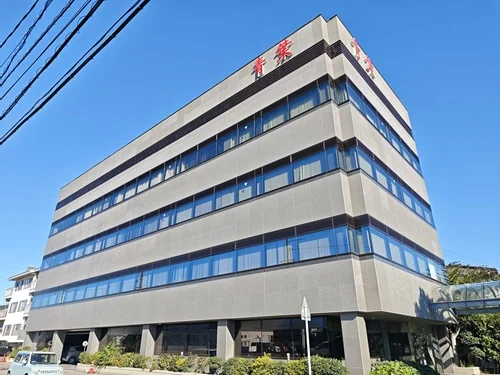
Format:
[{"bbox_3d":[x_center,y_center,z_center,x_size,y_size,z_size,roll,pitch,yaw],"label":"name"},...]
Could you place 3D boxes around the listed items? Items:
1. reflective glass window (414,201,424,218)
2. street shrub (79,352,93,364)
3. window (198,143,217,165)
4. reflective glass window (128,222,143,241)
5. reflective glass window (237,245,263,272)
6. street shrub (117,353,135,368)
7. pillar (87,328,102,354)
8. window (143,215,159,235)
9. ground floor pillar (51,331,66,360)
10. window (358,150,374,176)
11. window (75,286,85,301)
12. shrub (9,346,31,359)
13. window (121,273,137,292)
[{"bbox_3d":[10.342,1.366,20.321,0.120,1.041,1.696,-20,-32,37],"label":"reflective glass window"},{"bbox_3d":[-10.102,10.501,20.400,0.700,0.680,0.700,-20,-32,37],"label":"street shrub"},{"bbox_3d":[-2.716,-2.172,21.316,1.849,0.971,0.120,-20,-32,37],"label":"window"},{"bbox_3d":[-8.778,3.393,25.793,1.778,1.143,0.120,-21,-32,37],"label":"reflective glass window"},{"bbox_3d":[-0.007,3.396,15.806,1.739,1.105,0.100,-20,-32,37],"label":"reflective glass window"},{"bbox_3d":[-7.171,10.063,19.290,0.660,0.750,0.620,-20,-32,37],"label":"street shrub"},{"bbox_3d":[-11.057,11.276,23.620,0.588,2.415,0.564,-20,-32,37],"label":"pillar"},{"bbox_3d":[-7.368,2.844,24.678,1.905,1.156,0.120,-21,-32,37],"label":"window"},{"bbox_3d":[-16.848,13.949,29.041,0.699,2.515,0.660,-21,-32,37],"label":"ground floor pillar"},{"bbox_3d":[5.671,-1.060,16.177,0.120,1.054,1.880,-21,-32,37],"label":"window"},{"bbox_3d":[-14.687,9.271,28.760,1.715,1.105,0.120,-21,-32,37],"label":"window"},{"bbox_3d":[-19.428,13.907,28.000,1.600,0.950,1.150,-21,-32,37],"label":"shrub"},{"bbox_3d":[-8.141,6.445,22.292,1.748,1.038,0.100,-21,-32,37],"label":"window"}]

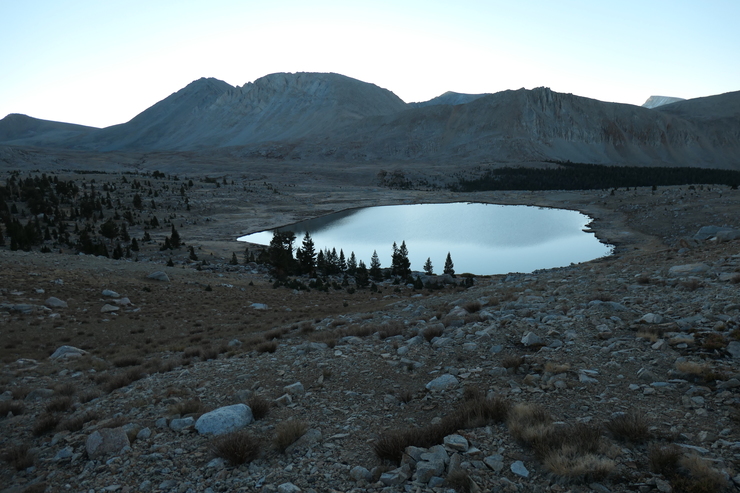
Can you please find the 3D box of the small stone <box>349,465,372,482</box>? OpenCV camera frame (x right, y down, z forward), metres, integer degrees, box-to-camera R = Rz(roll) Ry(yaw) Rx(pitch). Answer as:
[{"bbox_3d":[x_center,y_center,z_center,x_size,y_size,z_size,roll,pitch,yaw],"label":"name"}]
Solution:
[{"bbox_3d":[-0.076,1.805,3.922,0.185,0.133,0.153,0,11,0],"label":"small stone"}]

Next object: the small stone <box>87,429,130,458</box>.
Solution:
[{"bbox_3d":[-2.794,2.105,5.269,0.456,0.308,0.329,0,11,0],"label":"small stone"}]

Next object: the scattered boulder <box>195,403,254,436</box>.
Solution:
[{"bbox_3d":[-1.719,2.029,5.786,0.660,0.304,0.442,0,11,0],"label":"scattered boulder"}]

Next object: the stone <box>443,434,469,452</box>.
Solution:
[{"bbox_3d":[0.759,1.748,4.376,0.224,0.149,0.173,0,11,0],"label":"stone"}]

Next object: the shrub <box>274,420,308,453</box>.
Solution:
[{"bbox_3d":[-0.629,1.522,3.950,0.280,0.250,0.270,-2,10,-10],"label":"shrub"}]

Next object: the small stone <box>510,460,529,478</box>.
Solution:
[{"bbox_3d":[1.061,1.583,3.500,0.130,0.070,0.140,0,11,0],"label":"small stone"}]

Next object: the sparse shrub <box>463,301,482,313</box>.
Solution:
[{"bbox_3d":[2.494,1.460,12.000,0.480,0.280,0.420,0,11,0],"label":"sparse shrub"}]

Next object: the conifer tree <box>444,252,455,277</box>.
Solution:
[{"bbox_3d":[18.053,4.088,112.000,2.300,5.500,2.300,0,11,0],"label":"conifer tree"}]

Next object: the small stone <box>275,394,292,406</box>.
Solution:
[{"bbox_3d":[-1.186,2.111,6.762,0.239,0.154,0.185,0,11,0],"label":"small stone"}]

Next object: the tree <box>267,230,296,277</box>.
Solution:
[{"bbox_3d":[-18.841,1.490,105.000,6.195,9.905,5.429,0,11,0],"label":"tree"}]

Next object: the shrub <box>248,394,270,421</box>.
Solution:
[{"bbox_3d":[-1.090,1.567,4.800,0.260,0.250,0.260,-2,11,-14],"label":"shrub"}]

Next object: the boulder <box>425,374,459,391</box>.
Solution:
[{"bbox_3d":[0.826,1.572,5.700,0.380,0.150,0.270,0,11,0],"label":"boulder"}]

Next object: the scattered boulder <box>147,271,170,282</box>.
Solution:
[{"bbox_3d":[-23.586,3.345,55.000,2.600,1.250,1.900,0,11,0],"label":"scattered boulder"}]

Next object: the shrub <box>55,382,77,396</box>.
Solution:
[{"bbox_3d":[-5.635,2.646,9.127,0.395,0.223,0.346,0,11,0],"label":"shrub"}]

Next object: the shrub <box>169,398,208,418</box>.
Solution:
[{"bbox_3d":[-2.473,2.207,6.719,0.520,0.230,0.400,0,11,0],"label":"shrub"}]

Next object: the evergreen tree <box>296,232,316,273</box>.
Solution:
[{"bbox_3d":[-13.905,1.314,108.000,4.248,8.855,3.942,0,11,0],"label":"evergreen tree"}]

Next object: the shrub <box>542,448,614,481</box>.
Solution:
[{"bbox_3d":[1.480,1.547,3.500,0.500,0.190,0.300,0,11,0],"label":"shrub"}]

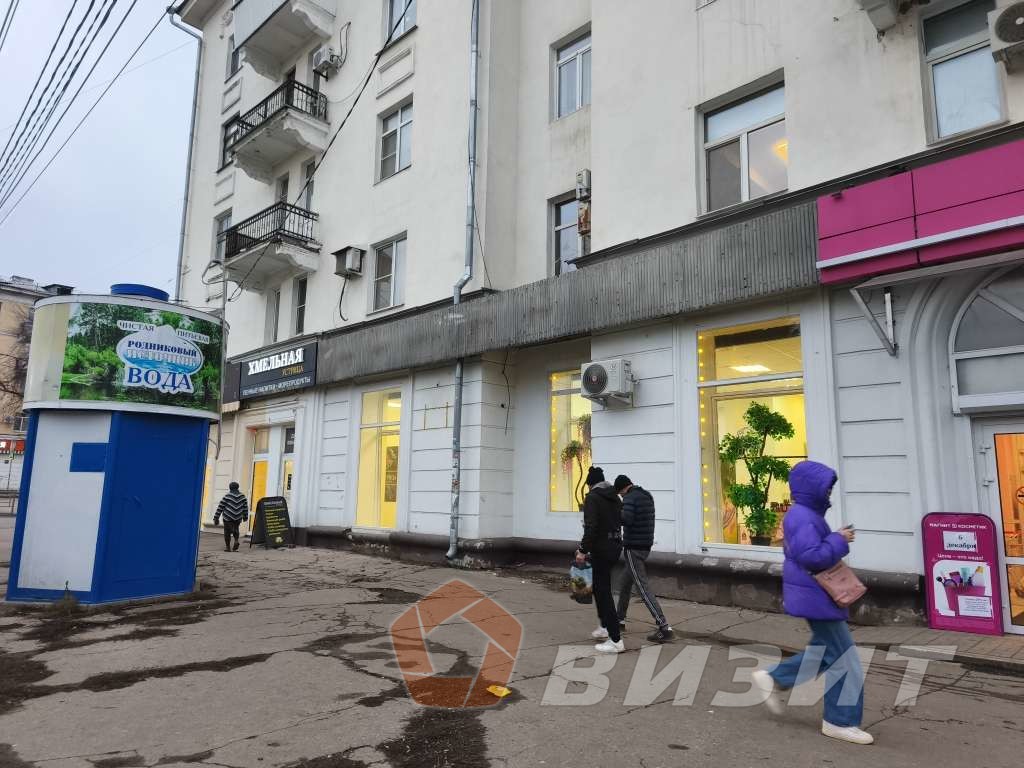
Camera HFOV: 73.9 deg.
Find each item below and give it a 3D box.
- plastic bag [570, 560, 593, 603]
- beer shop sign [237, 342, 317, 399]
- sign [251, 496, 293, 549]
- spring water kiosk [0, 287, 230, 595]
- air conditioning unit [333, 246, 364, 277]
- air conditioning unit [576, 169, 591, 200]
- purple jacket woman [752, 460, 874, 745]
[{"bbox_3d":[0.746,2.066,7.100,0.300,0.450,0.180,-4,-10,27],"label":"plastic bag"},{"bbox_3d":[-6.882,-0.327,19.834,0.180,1.150,4.750,10,-13,-44],"label":"beer shop sign"},{"bbox_3d":[-6.186,3.562,17.500,0.600,1.250,0.700,-7,-12,39],"label":"sign"},{"bbox_3d":[-5.776,0.868,10.067,2.350,4.300,2.350,-3,-10,22],"label":"spring water kiosk"},{"bbox_3d":[-4.192,-3.052,17.465,0.440,0.620,0.820,10,-13,-44],"label":"air conditioning unit"},{"bbox_3d":[1.522,-3.667,12.766,0.760,0.570,0.280,10,-13,-44],"label":"air conditioning unit"},{"bbox_3d":[1.878,1.317,4.309,0.750,1.660,0.520,-5,-11,30],"label":"purple jacket woman"}]

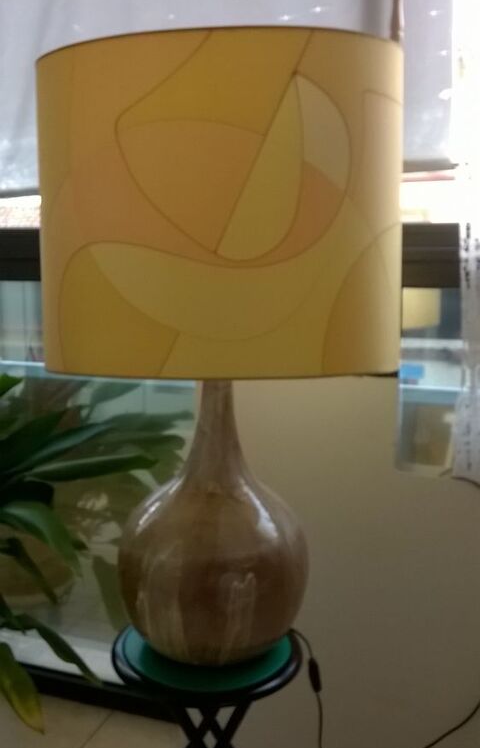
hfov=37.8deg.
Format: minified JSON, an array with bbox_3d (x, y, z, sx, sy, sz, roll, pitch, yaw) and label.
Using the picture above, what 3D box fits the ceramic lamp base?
[{"bbox_3d":[-0.039,0.207,1.062,0.287,0.433,0.287,1,6,0],"label":"ceramic lamp base"}]

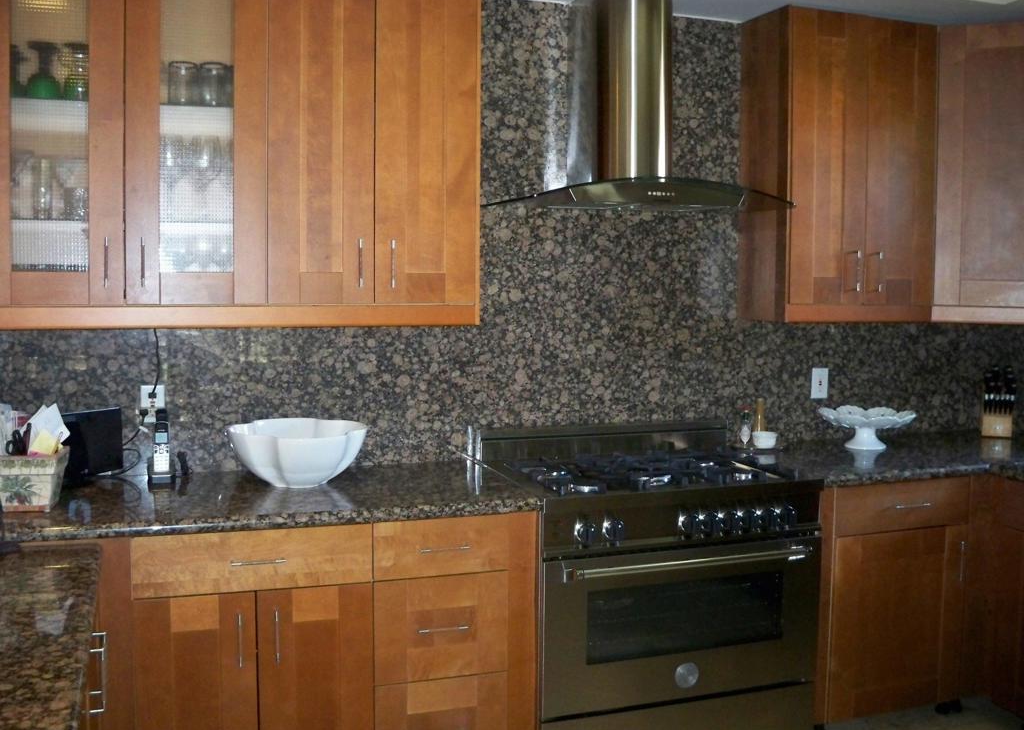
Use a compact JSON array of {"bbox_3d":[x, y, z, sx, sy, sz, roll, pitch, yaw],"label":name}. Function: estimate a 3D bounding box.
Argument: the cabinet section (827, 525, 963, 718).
[{"bbox_3d":[1.167,0.816,3.609,0.541,0.601,0.549,-1,4,-19],"label":"cabinet section"}]

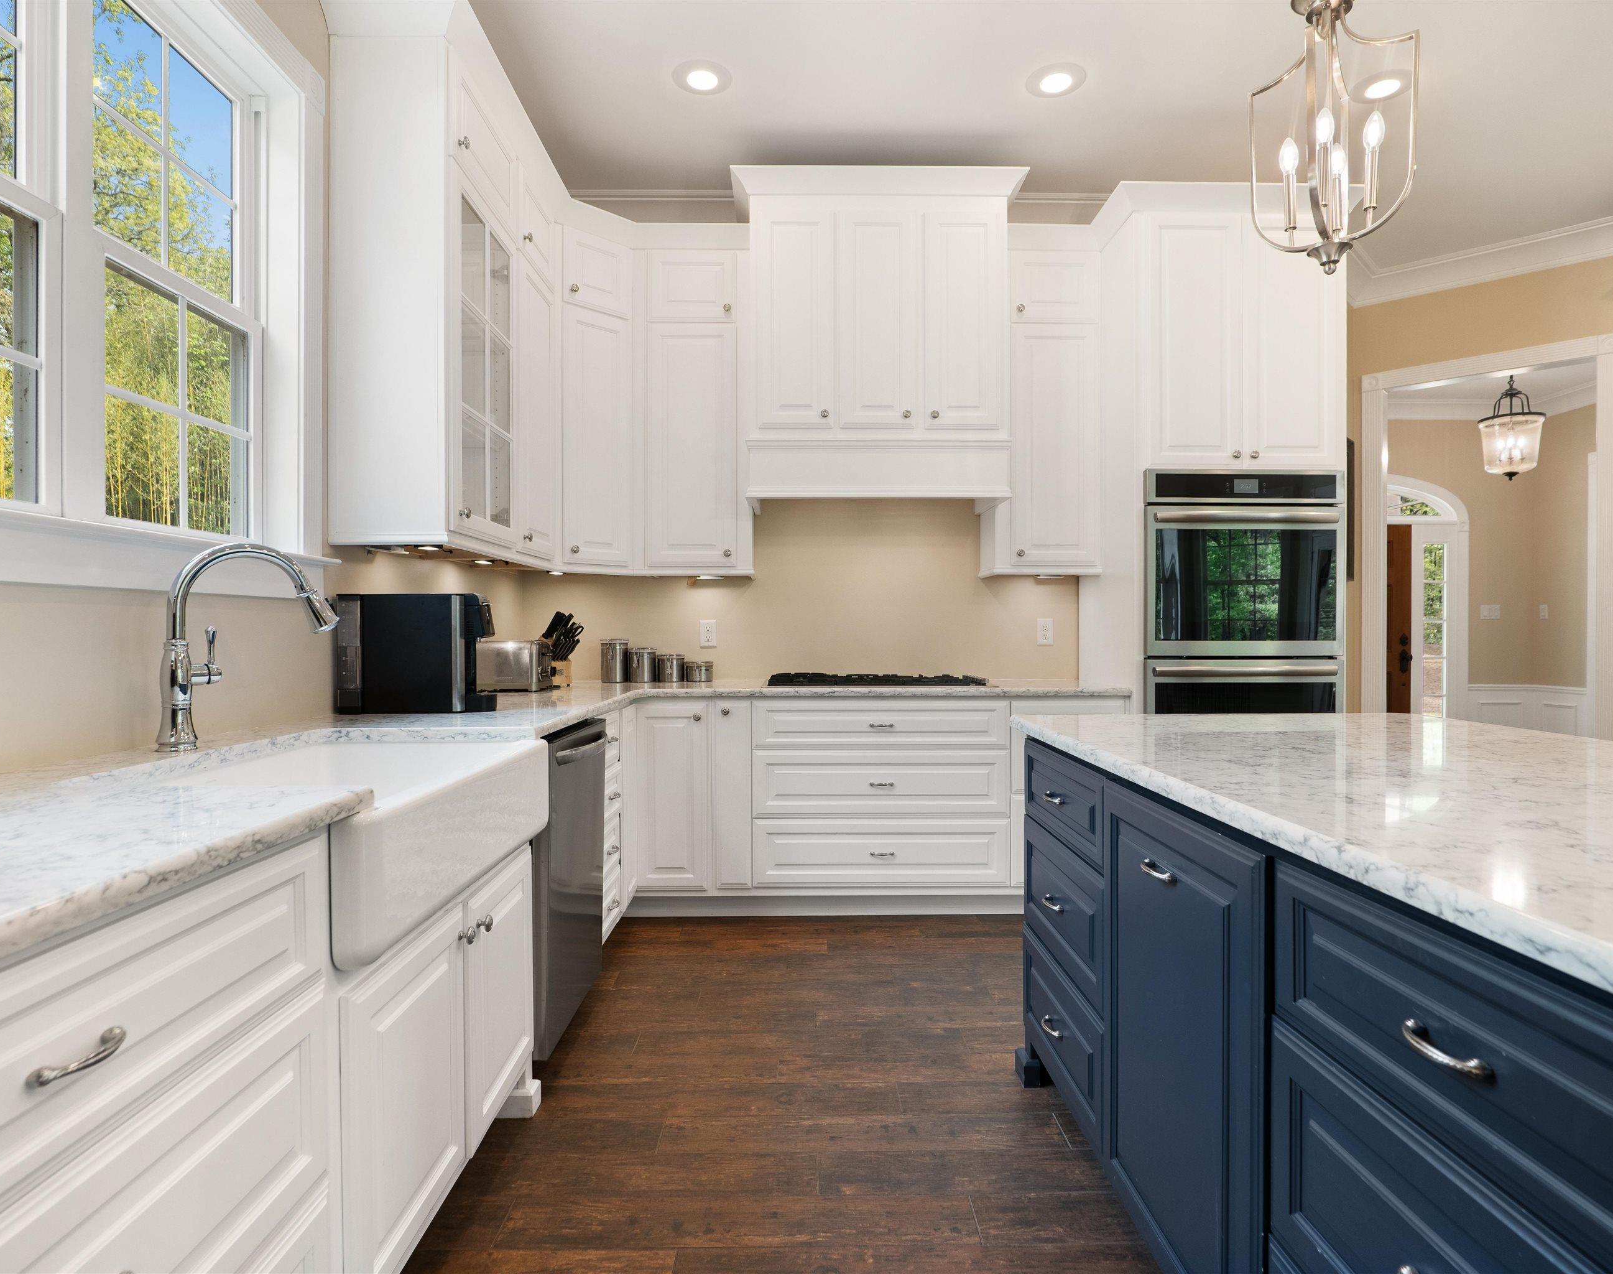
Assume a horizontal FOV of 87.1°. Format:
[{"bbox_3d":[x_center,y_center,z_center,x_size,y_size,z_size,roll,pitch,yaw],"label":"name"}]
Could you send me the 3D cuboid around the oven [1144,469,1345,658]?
[{"bbox_3d":[1.660,-0.277,3.500,0.757,0.715,0.580,0,0,-1],"label":"oven"}]

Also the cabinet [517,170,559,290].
[{"bbox_3d":[-1.160,-1.500,3.170,0.330,0.300,0.520,0,0,-1],"label":"cabinet"}]

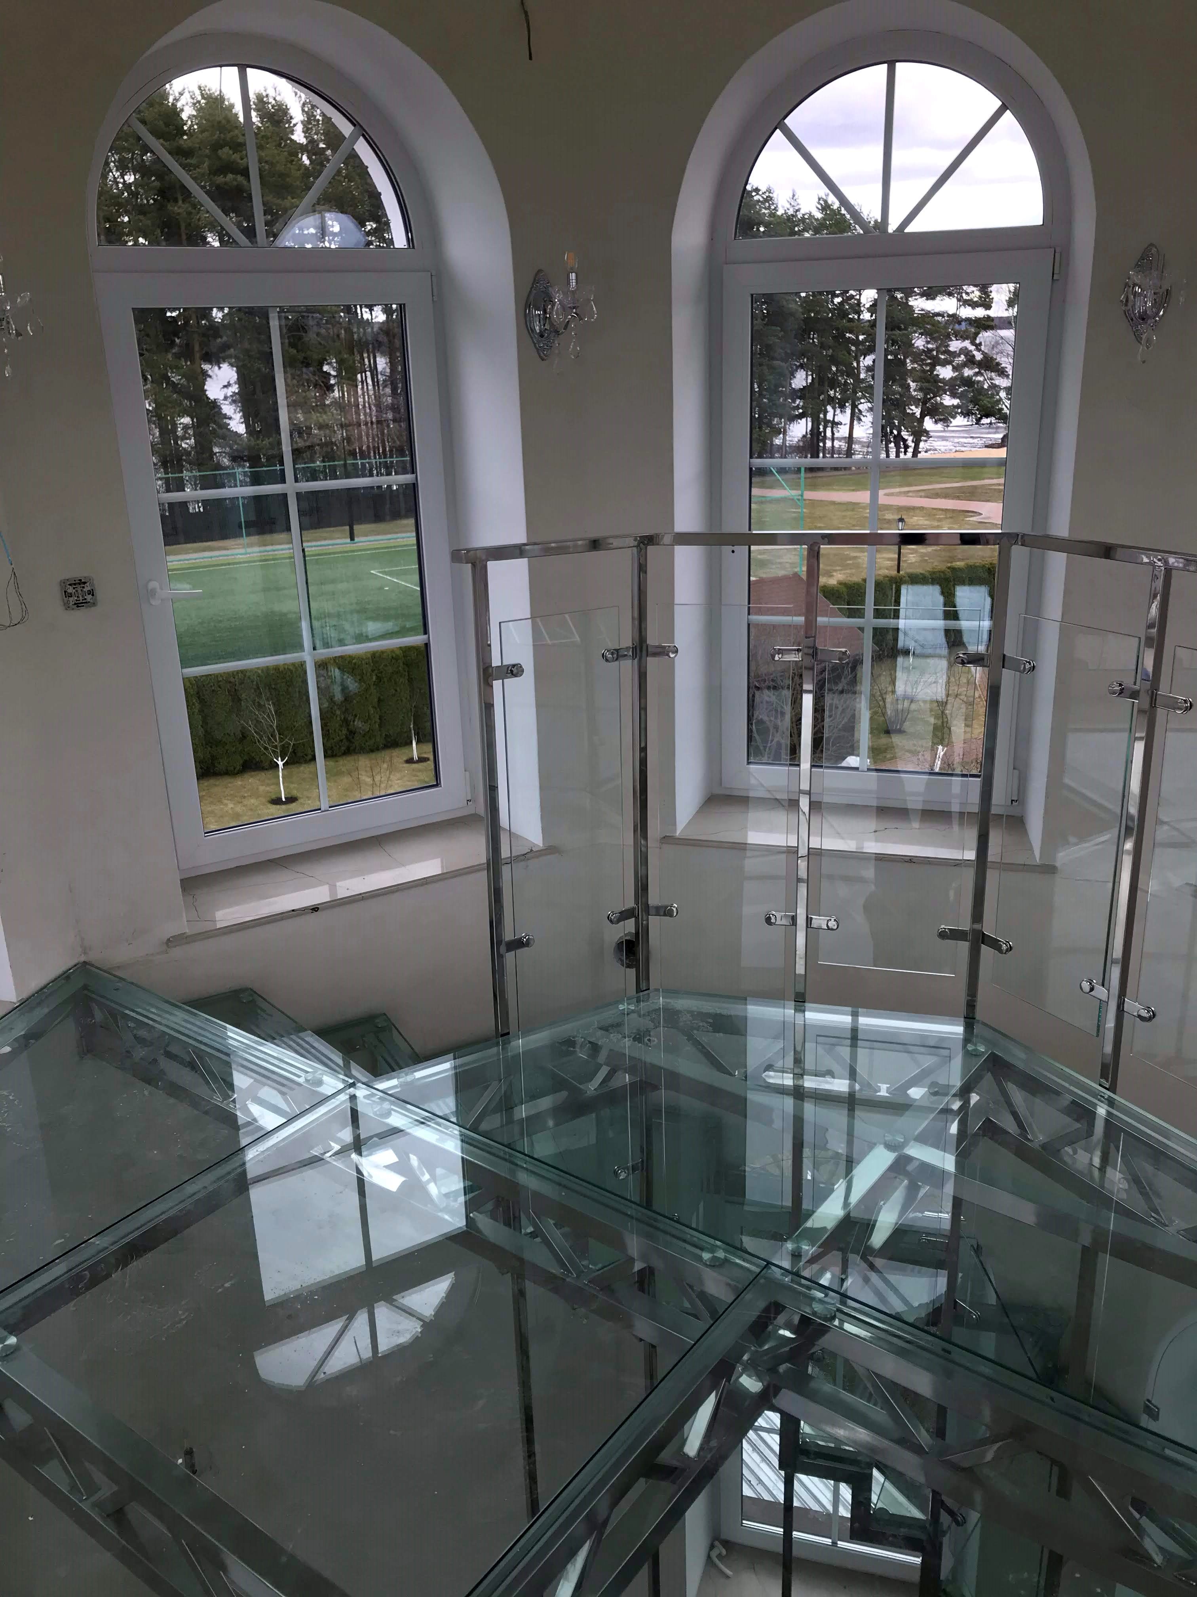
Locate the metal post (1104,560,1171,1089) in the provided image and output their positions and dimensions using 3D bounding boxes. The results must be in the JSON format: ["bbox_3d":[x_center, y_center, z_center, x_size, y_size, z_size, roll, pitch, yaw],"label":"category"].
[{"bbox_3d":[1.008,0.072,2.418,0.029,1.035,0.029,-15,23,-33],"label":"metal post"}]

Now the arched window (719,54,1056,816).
[{"bbox_3d":[0.803,-0.980,3.747,0.924,2.111,0.090,4,20,17],"label":"arched window"}]

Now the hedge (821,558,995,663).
[{"bbox_3d":[7.430,-4.599,32.002,6.000,2.080,0.950,-13,22,-29],"label":"hedge"}]

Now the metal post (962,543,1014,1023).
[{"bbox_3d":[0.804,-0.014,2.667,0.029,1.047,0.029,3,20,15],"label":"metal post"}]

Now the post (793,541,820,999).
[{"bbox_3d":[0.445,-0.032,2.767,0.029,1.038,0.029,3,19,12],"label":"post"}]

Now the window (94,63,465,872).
[{"bbox_3d":[-0.833,-0.861,3.548,0.924,2.111,0.090,-12,22,-28],"label":"window"}]

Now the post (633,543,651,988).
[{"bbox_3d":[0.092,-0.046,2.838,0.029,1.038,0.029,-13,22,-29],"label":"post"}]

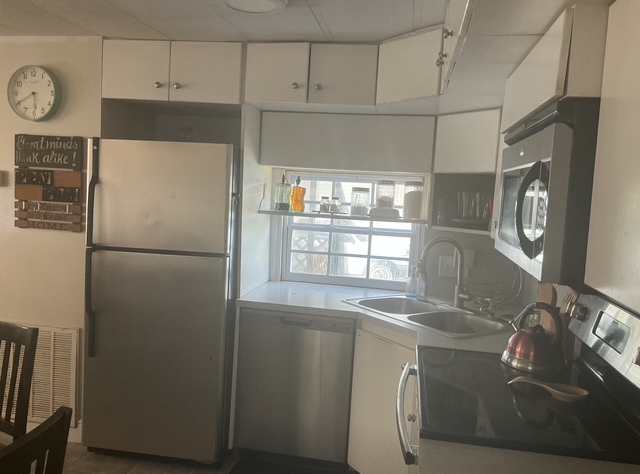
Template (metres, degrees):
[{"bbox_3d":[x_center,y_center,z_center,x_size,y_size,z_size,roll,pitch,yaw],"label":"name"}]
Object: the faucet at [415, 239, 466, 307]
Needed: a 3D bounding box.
[{"bbox_3d":[0.663,0.196,2.834,0.245,0.385,0.075,2,5,-13],"label":"faucet"}]

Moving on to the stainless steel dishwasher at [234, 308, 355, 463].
[{"bbox_3d":[-0.092,0.768,3.057,0.598,0.797,0.600,4,5,9],"label":"stainless steel dishwasher"}]

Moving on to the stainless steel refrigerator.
[{"bbox_3d":[-0.778,0.331,3.040,0.754,1.669,0.743,4,5,9],"label":"stainless steel refrigerator"}]

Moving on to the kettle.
[{"bbox_3d":[0.765,0.348,1.911,0.213,0.223,0.218,-1,6,-39],"label":"kettle"}]

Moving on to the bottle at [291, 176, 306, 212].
[{"bbox_3d":[-0.124,-0.251,3.129,0.080,0.209,0.070,4,5,9],"label":"bottle"}]

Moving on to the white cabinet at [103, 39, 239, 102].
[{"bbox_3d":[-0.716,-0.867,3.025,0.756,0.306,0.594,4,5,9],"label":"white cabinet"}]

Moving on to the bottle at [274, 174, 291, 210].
[{"bbox_3d":[-0.212,-0.258,3.117,0.084,0.210,0.069,4,5,9],"label":"bottle"}]

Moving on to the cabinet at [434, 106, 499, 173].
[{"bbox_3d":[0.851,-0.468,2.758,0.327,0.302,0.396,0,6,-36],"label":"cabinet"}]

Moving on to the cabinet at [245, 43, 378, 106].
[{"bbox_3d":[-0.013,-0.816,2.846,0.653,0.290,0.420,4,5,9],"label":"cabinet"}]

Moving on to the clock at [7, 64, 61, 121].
[{"bbox_3d":[-1.515,-0.757,2.853,0.287,0.287,0.050,4,5,9],"label":"clock"}]

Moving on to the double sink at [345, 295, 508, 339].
[{"bbox_3d":[0.540,0.475,2.748,0.545,0.180,0.833,0,6,-36],"label":"double sink"}]

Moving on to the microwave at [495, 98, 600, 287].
[{"bbox_3d":[0.797,-0.123,1.611,0.391,0.431,0.738,4,5,9],"label":"microwave"}]

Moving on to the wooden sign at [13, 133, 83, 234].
[{"bbox_3d":[-1.459,-0.289,2.892,0.395,0.503,0.025,4,5,9],"label":"wooden sign"}]

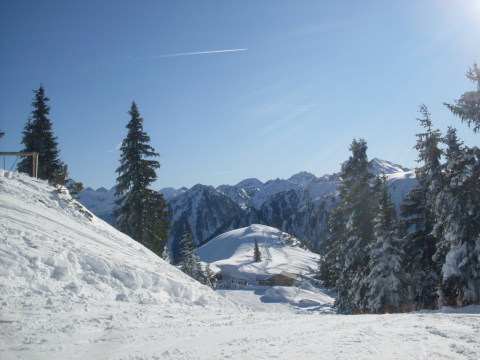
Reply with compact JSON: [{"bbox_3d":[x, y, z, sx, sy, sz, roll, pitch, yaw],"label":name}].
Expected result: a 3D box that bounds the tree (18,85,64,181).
[{"bbox_3d":[-11.679,-2.706,31.000,2.750,6.000,2.750,0,-2,0],"label":"tree"}]

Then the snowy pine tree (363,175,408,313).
[{"bbox_3d":[4.833,2.109,17.500,1.600,4.600,1.600,0,-2,0],"label":"snowy pine tree"}]

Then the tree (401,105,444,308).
[{"bbox_3d":[6.599,0.956,19.000,1.750,7.400,1.750,0,-2,0],"label":"tree"}]

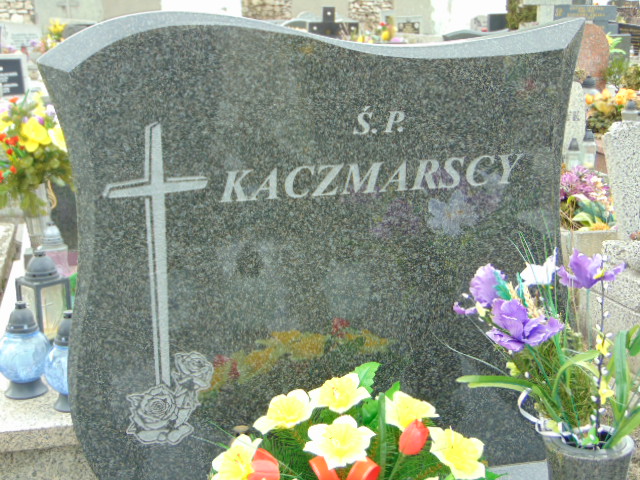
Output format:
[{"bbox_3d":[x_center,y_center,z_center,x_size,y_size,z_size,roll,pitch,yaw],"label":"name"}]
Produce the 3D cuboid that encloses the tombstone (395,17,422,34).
[{"bbox_3d":[1.562,-3.771,19.500,0.455,0.299,0.140,-4,13,-15],"label":"tombstone"}]

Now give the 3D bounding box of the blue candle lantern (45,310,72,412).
[{"bbox_3d":[-0.513,0.246,2.300,0.109,0.201,0.109,-3,13,-12],"label":"blue candle lantern"}]

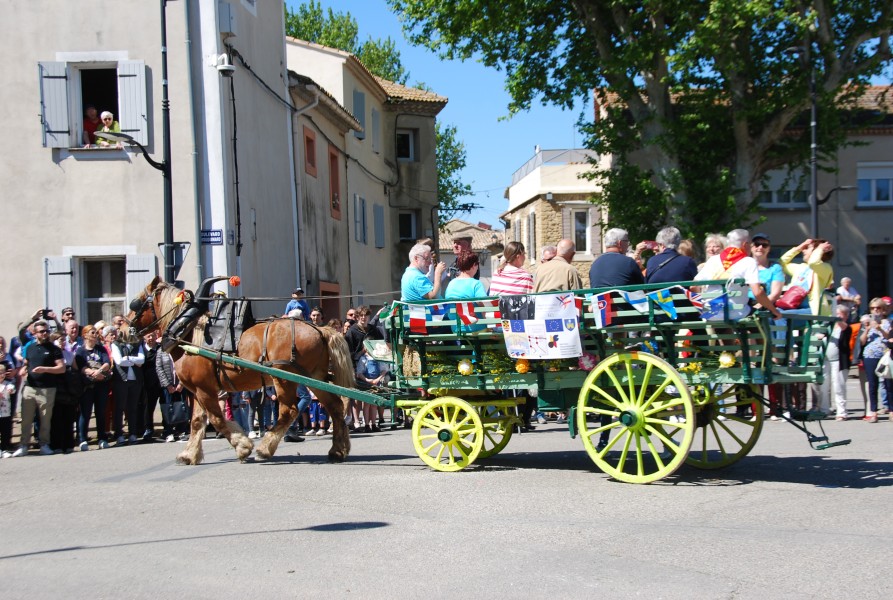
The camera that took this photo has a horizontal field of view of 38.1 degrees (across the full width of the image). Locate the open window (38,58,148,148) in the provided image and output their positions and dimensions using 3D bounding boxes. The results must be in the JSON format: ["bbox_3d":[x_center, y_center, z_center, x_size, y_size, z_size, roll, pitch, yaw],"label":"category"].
[{"bbox_3d":[-5.515,-3.062,20.200,1.700,1.400,0.280,-1,1,0],"label":"open window"}]

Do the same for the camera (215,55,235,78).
[{"bbox_3d":[-3.434,-3.612,20.000,0.310,0.370,0.320,-2,1,-37],"label":"camera"}]

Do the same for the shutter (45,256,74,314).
[{"bbox_3d":[-6.024,-0.008,20.100,0.450,1.380,0.060,-1,1,-5],"label":"shutter"}]

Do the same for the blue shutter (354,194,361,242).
[{"bbox_3d":[-2.313,-2.118,33.600,0.060,1.250,0.500,-1,1,13],"label":"blue shutter"}]

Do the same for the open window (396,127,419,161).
[{"bbox_3d":[-1.164,-4.613,38.600,0.740,1.010,0.160,-2,1,-25],"label":"open window"}]

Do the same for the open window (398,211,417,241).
[{"bbox_3d":[-1.149,-2.224,38.600,0.660,0.920,0.150,-2,1,-25],"label":"open window"}]

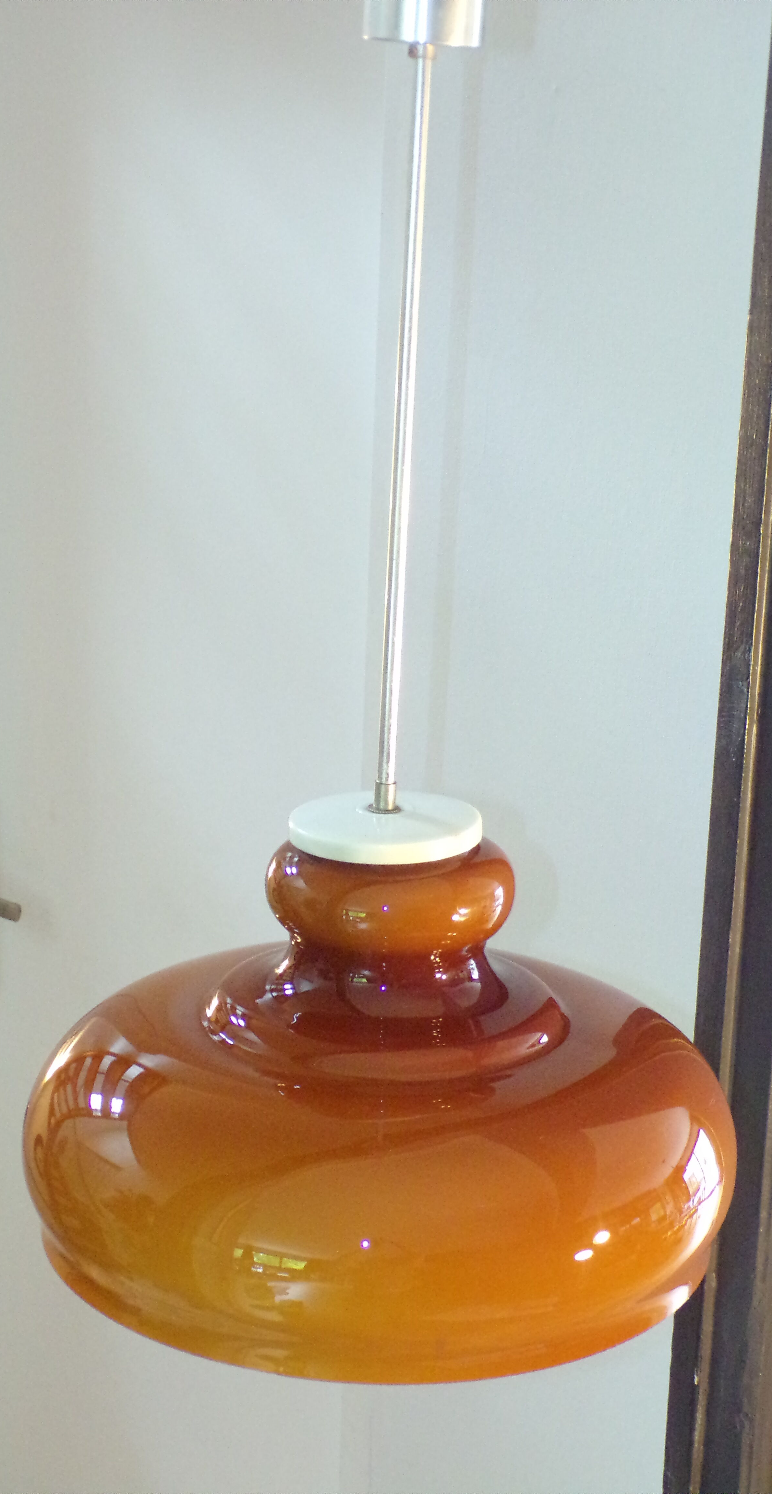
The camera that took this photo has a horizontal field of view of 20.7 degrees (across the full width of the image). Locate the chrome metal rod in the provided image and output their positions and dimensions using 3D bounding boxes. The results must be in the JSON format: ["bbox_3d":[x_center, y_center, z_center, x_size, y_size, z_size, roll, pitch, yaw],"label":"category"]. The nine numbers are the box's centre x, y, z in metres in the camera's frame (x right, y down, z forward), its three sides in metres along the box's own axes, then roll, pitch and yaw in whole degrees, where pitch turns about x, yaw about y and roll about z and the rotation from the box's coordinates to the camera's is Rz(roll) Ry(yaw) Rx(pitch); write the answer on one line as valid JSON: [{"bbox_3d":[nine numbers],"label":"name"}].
[{"bbox_3d":[0.009,-0.155,1.083,0.011,0.391,0.011,3,14,0],"label":"chrome metal rod"}]

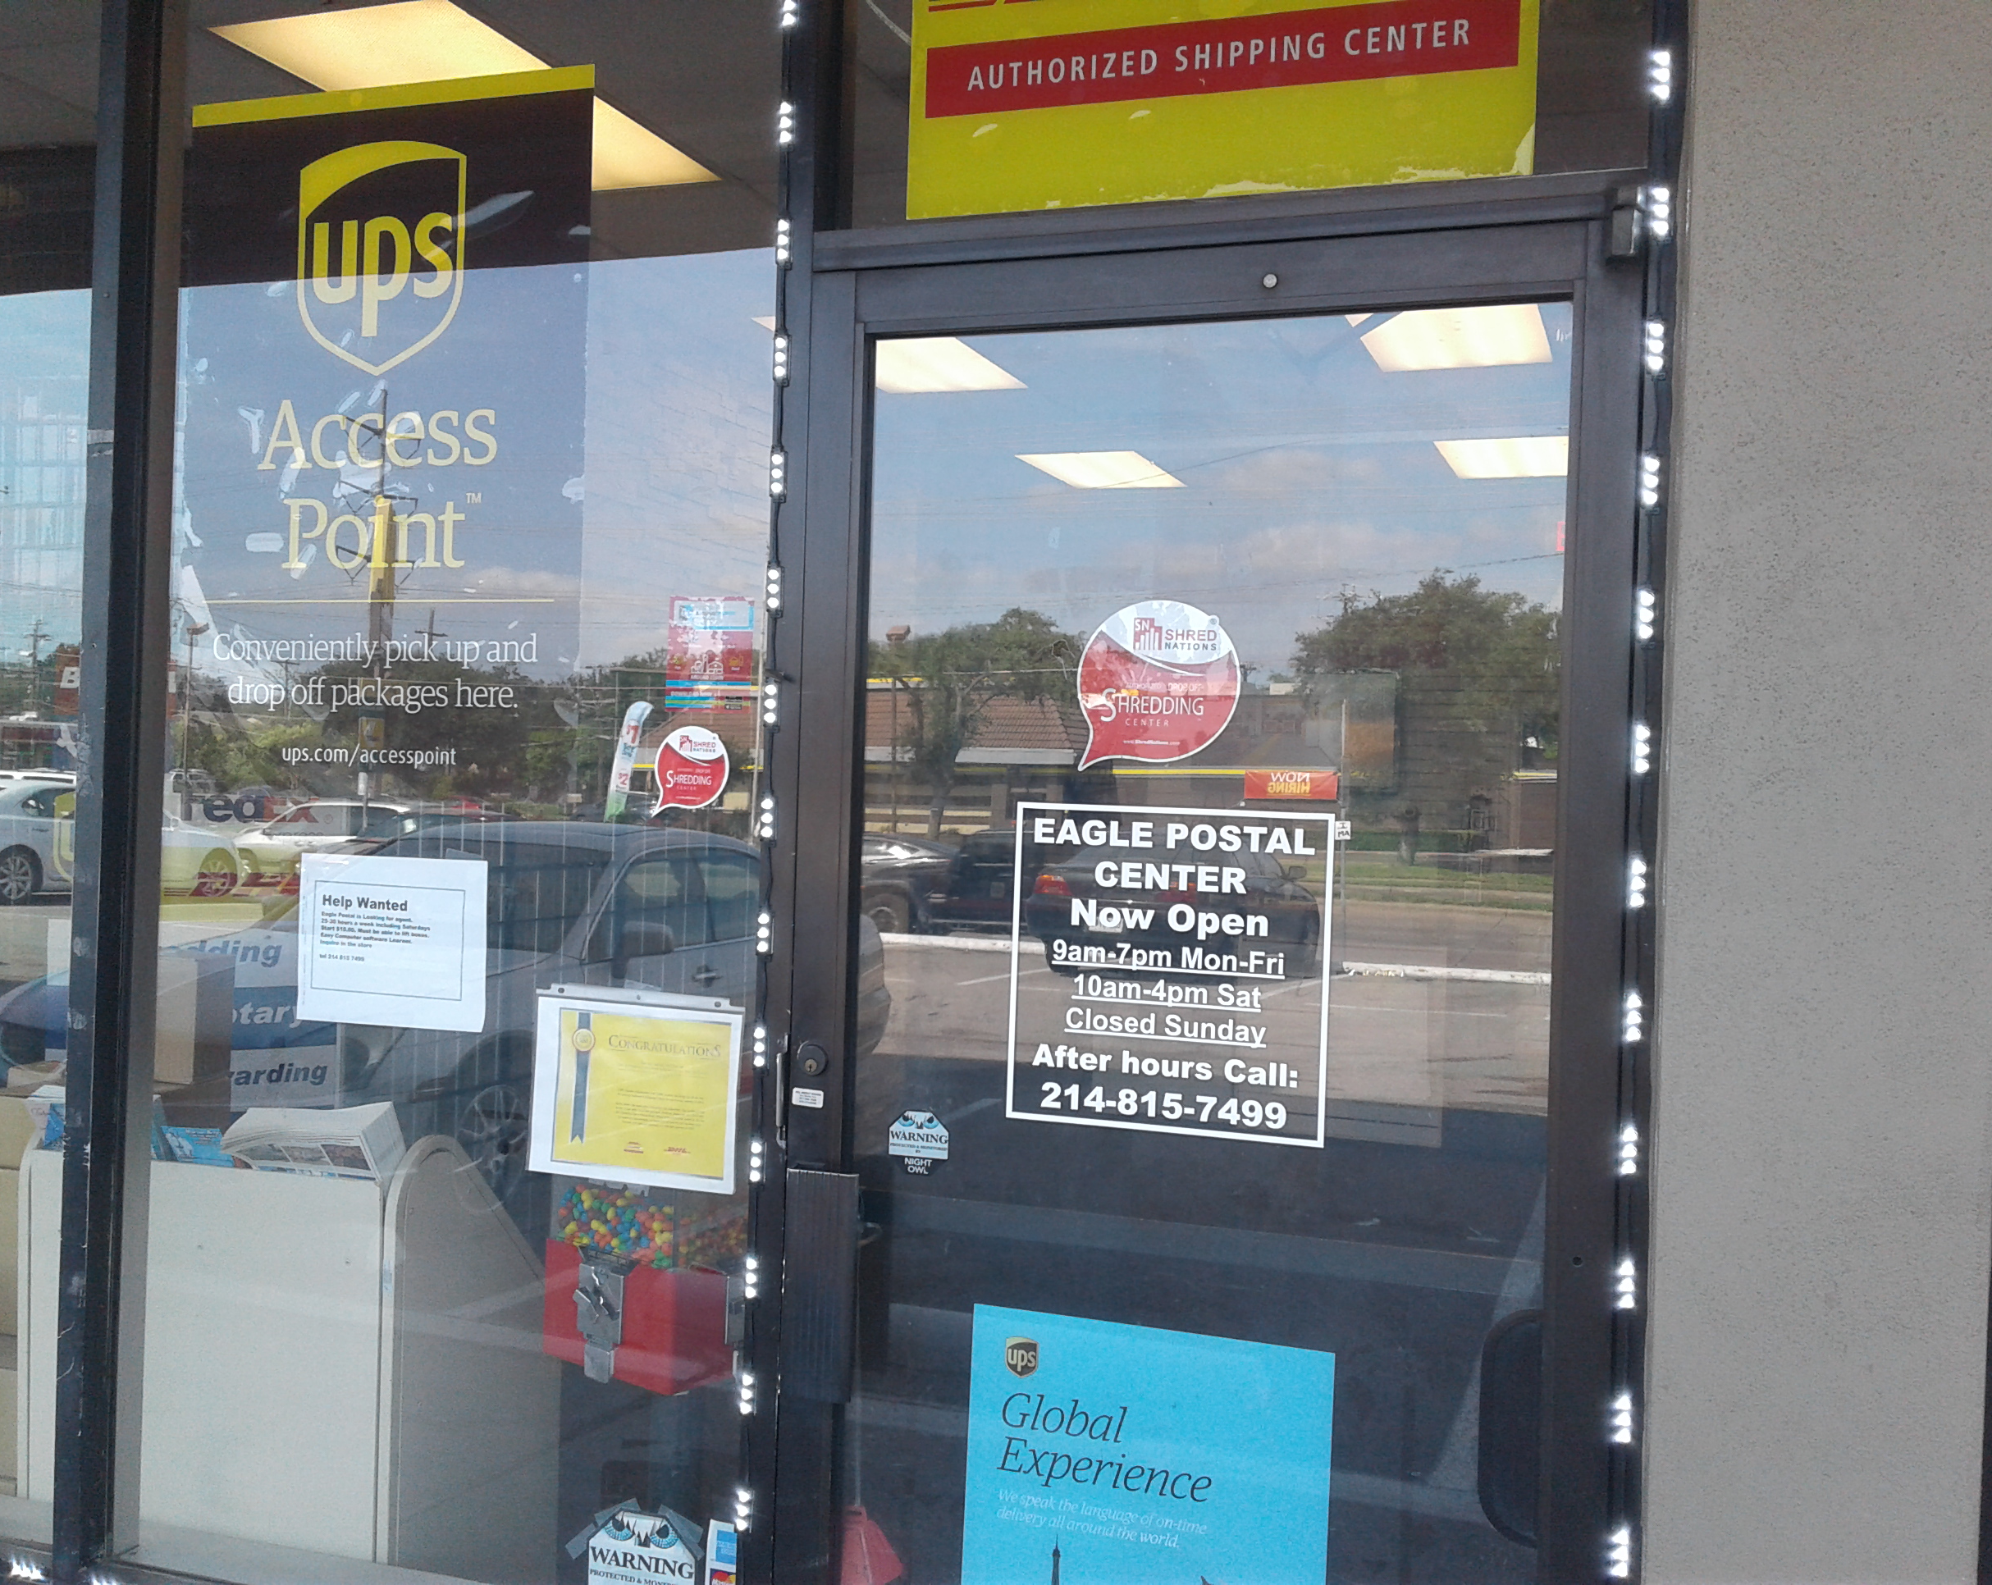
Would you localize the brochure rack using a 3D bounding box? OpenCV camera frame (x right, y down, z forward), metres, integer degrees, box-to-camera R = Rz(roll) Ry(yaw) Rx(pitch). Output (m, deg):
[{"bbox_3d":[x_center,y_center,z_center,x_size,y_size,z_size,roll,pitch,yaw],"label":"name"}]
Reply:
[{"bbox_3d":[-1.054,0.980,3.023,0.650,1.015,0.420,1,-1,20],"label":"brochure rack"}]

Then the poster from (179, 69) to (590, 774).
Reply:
[{"bbox_3d":[-0.793,-0.467,2.559,0.608,0.860,0.010,1,-1,20],"label":"poster"}]

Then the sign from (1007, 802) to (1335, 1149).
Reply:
[{"bbox_3d":[0.186,0.192,2.181,0.353,0.351,0.010,1,-1,20],"label":"sign"}]

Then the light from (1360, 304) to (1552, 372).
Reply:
[{"bbox_3d":[1.390,-1.466,6.222,0.570,0.050,1.180,1,-1,20],"label":"light"}]

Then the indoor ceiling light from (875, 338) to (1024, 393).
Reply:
[{"bbox_3d":[-0.314,-1.509,6.831,0.570,0.050,1.180,1,-1,20],"label":"indoor ceiling light"}]

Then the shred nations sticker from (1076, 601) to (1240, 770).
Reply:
[{"bbox_3d":[0.177,-0.115,2.191,0.182,0.188,0.010,1,-1,20],"label":"shred nations sticker"}]

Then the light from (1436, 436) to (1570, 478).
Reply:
[{"bbox_3d":[2.200,-1.423,8.492,0.570,0.050,1.180,1,-1,20],"label":"light"}]

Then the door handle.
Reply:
[{"bbox_3d":[-0.191,0.552,2.270,0.088,0.254,0.040,1,-1,20],"label":"door handle"}]

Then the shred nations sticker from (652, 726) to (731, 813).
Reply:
[{"bbox_3d":[-0.361,-0.025,2.397,0.100,0.106,0.010,1,-1,20],"label":"shred nations sticker"}]

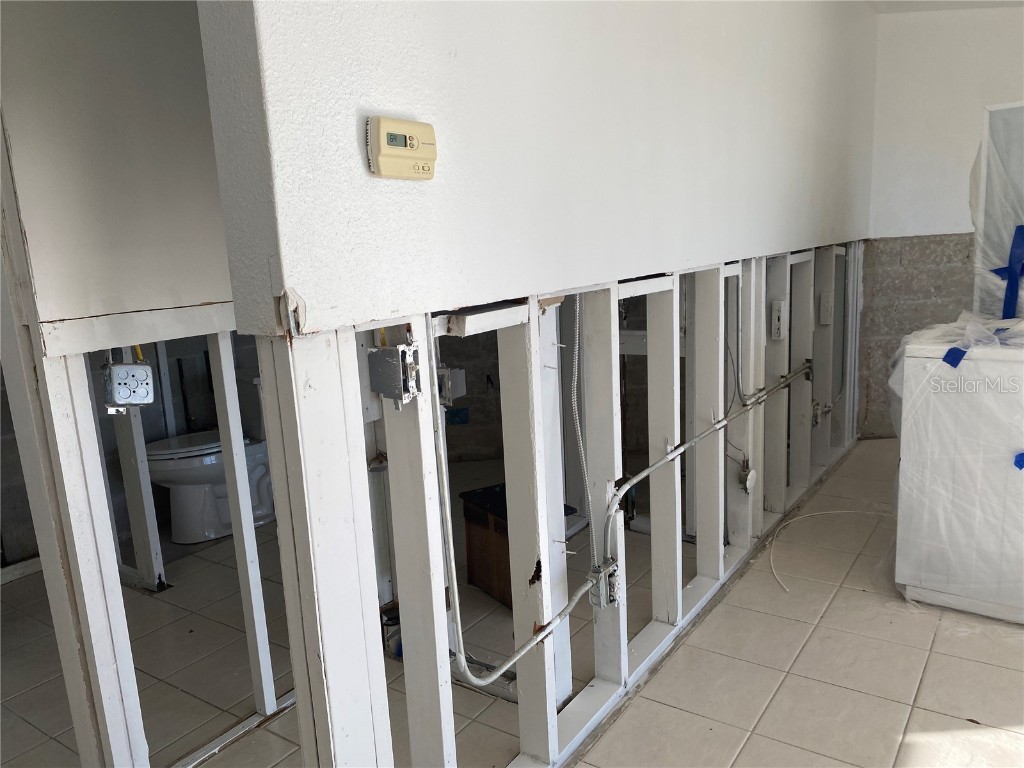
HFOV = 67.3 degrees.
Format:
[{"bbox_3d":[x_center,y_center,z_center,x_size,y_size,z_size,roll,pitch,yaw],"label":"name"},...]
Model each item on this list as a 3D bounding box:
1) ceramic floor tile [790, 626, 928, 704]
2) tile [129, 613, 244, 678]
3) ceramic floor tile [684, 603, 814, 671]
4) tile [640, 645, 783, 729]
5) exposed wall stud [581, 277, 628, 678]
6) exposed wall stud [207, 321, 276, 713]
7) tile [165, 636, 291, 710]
[{"bbox_3d":[1.070,0.855,2.360,0.333,0.010,0.333,4,12,35],"label":"ceramic floor tile"},{"bbox_3d":[-1.172,0.931,2.733,0.333,0.010,0.333,4,13,35],"label":"tile"},{"bbox_3d":[0.792,0.836,2.554,0.333,0.010,0.333,4,12,35],"label":"ceramic floor tile"},{"bbox_3d":[0.598,0.895,2.284,0.333,0.010,0.333,4,12,35],"label":"tile"},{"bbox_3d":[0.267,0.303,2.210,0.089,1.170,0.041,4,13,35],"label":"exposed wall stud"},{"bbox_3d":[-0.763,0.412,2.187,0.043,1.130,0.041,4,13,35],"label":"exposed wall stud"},{"bbox_3d":[-0.895,0.949,2.538,0.333,0.010,0.333,4,13,35],"label":"tile"}]

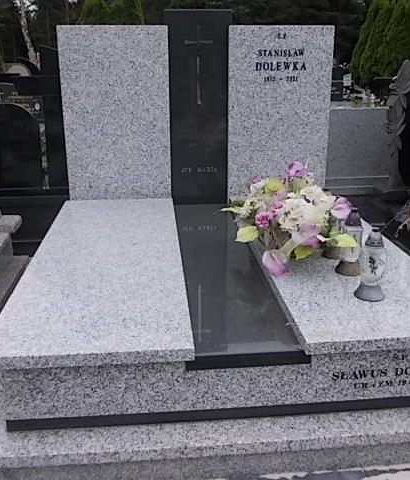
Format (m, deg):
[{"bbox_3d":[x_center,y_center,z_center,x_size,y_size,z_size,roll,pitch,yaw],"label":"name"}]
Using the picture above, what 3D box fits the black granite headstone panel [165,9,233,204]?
[{"bbox_3d":[-0.039,-0.846,3.414,0.418,1.218,0.120,-2,16,-5],"label":"black granite headstone panel"}]

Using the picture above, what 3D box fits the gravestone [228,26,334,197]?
[{"bbox_3d":[0.486,-0.837,3.448,0.677,1.084,0.100,-2,16,-5],"label":"gravestone"}]

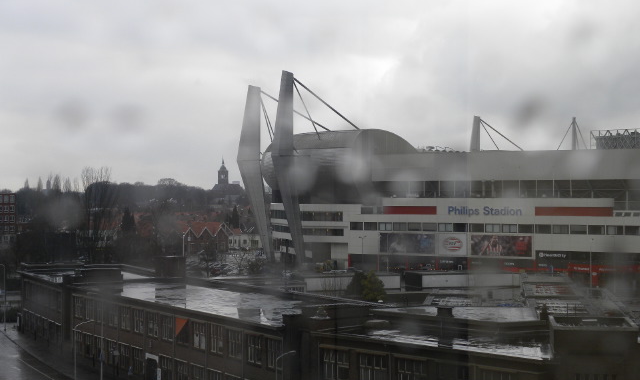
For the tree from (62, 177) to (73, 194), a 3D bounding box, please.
[{"bbox_3d":[-97.217,8.816,470.137,4.200,28.000,4.200,0,-1,0],"label":"tree"}]

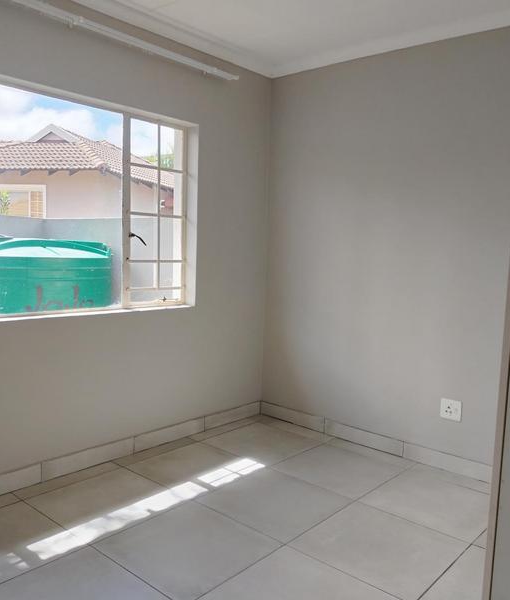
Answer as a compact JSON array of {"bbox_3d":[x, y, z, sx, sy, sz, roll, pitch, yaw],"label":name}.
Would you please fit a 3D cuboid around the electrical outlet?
[{"bbox_3d":[1.174,0.660,3.332,0.118,0.115,0.015,7,7,41],"label":"electrical outlet"}]

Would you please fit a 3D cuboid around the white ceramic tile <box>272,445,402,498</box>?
[{"bbox_3d":[0.501,1.016,3.321,0.596,0.012,0.596,7,7,41],"label":"white ceramic tile"}]

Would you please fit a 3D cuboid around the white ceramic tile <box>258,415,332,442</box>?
[{"bbox_3d":[0.279,0.941,4.023,0.656,0.012,0.170,7,7,41],"label":"white ceramic tile"}]

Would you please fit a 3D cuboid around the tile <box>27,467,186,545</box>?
[{"bbox_3d":[-0.739,1.019,2.807,0.596,0.012,0.596,7,7,41],"label":"tile"}]

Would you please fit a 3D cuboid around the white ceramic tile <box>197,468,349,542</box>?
[{"bbox_3d":[0.107,1.044,2.869,0.596,0.012,0.596,7,7,41],"label":"white ceramic tile"}]

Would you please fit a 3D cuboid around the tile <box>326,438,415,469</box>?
[{"bbox_3d":[0.754,0.998,3.613,0.596,0.012,0.170,7,7,41],"label":"tile"}]

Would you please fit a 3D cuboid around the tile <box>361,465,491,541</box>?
[{"bbox_3d":[0.953,1.070,2.931,0.596,0.012,0.596,7,7,41],"label":"tile"}]

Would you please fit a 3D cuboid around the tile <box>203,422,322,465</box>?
[{"bbox_3d":[0.048,0.962,3.712,0.596,0.012,0.596,7,7,41],"label":"tile"}]

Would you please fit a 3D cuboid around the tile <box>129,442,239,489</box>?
[{"bbox_3d":[-0.345,0.991,3.260,0.596,0.012,0.596,7,7,41],"label":"tile"}]

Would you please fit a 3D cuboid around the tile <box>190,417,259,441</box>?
[{"bbox_3d":[-0.199,0.928,3.972,0.113,0.012,0.668,7,7,41],"label":"tile"}]

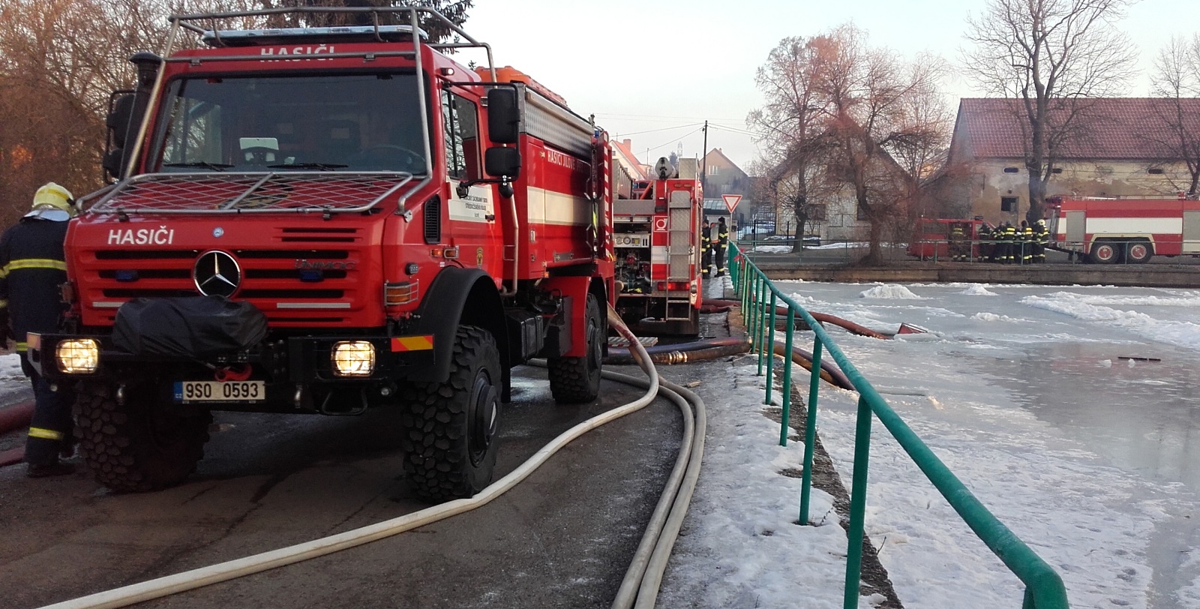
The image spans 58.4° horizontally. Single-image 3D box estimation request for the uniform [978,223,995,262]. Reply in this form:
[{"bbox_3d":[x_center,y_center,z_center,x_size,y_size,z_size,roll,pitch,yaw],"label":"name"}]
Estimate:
[{"bbox_3d":[16.226,-2.578,45.134,0.600,1.730,0.500,3,5,37],"label":"uniform"}]

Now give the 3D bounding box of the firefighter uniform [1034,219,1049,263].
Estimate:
[{"bbox_3d":[18.079,-2.541,43.930,0.500,1.840,0.600,1,5,15],"label":"firefighter uniform"}]

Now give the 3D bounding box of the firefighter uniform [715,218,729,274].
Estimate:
[{"bbox_3d":[3.807,-1.745,33.632,0.420,1.780,0.550,-1,5,-17],"label":"firefighter uniform"}]

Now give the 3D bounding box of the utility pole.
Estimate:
[{"bbox_3d":[6.669,-7.572,67.693,0.300,8.200,0.300,2,4,0],"label":"utility pole"}]

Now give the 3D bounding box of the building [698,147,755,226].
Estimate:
[{"bbox_3d":[15.857,-15.426,145.597,9.200,10.600,11.000,0,4,6],"label":"building"}]

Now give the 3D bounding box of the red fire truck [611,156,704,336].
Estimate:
[{"bbox_3d":[0.721,-1.216,20.534,2.500,2.900,7.500,0,4,6],"label":"red fire truck"}]

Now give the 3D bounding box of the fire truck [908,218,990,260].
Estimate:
[{"bbox_3d":[16.268,-2.906,47.925,4.750,1.980,1.850,0,4,-1],"label":"fire truck"}]

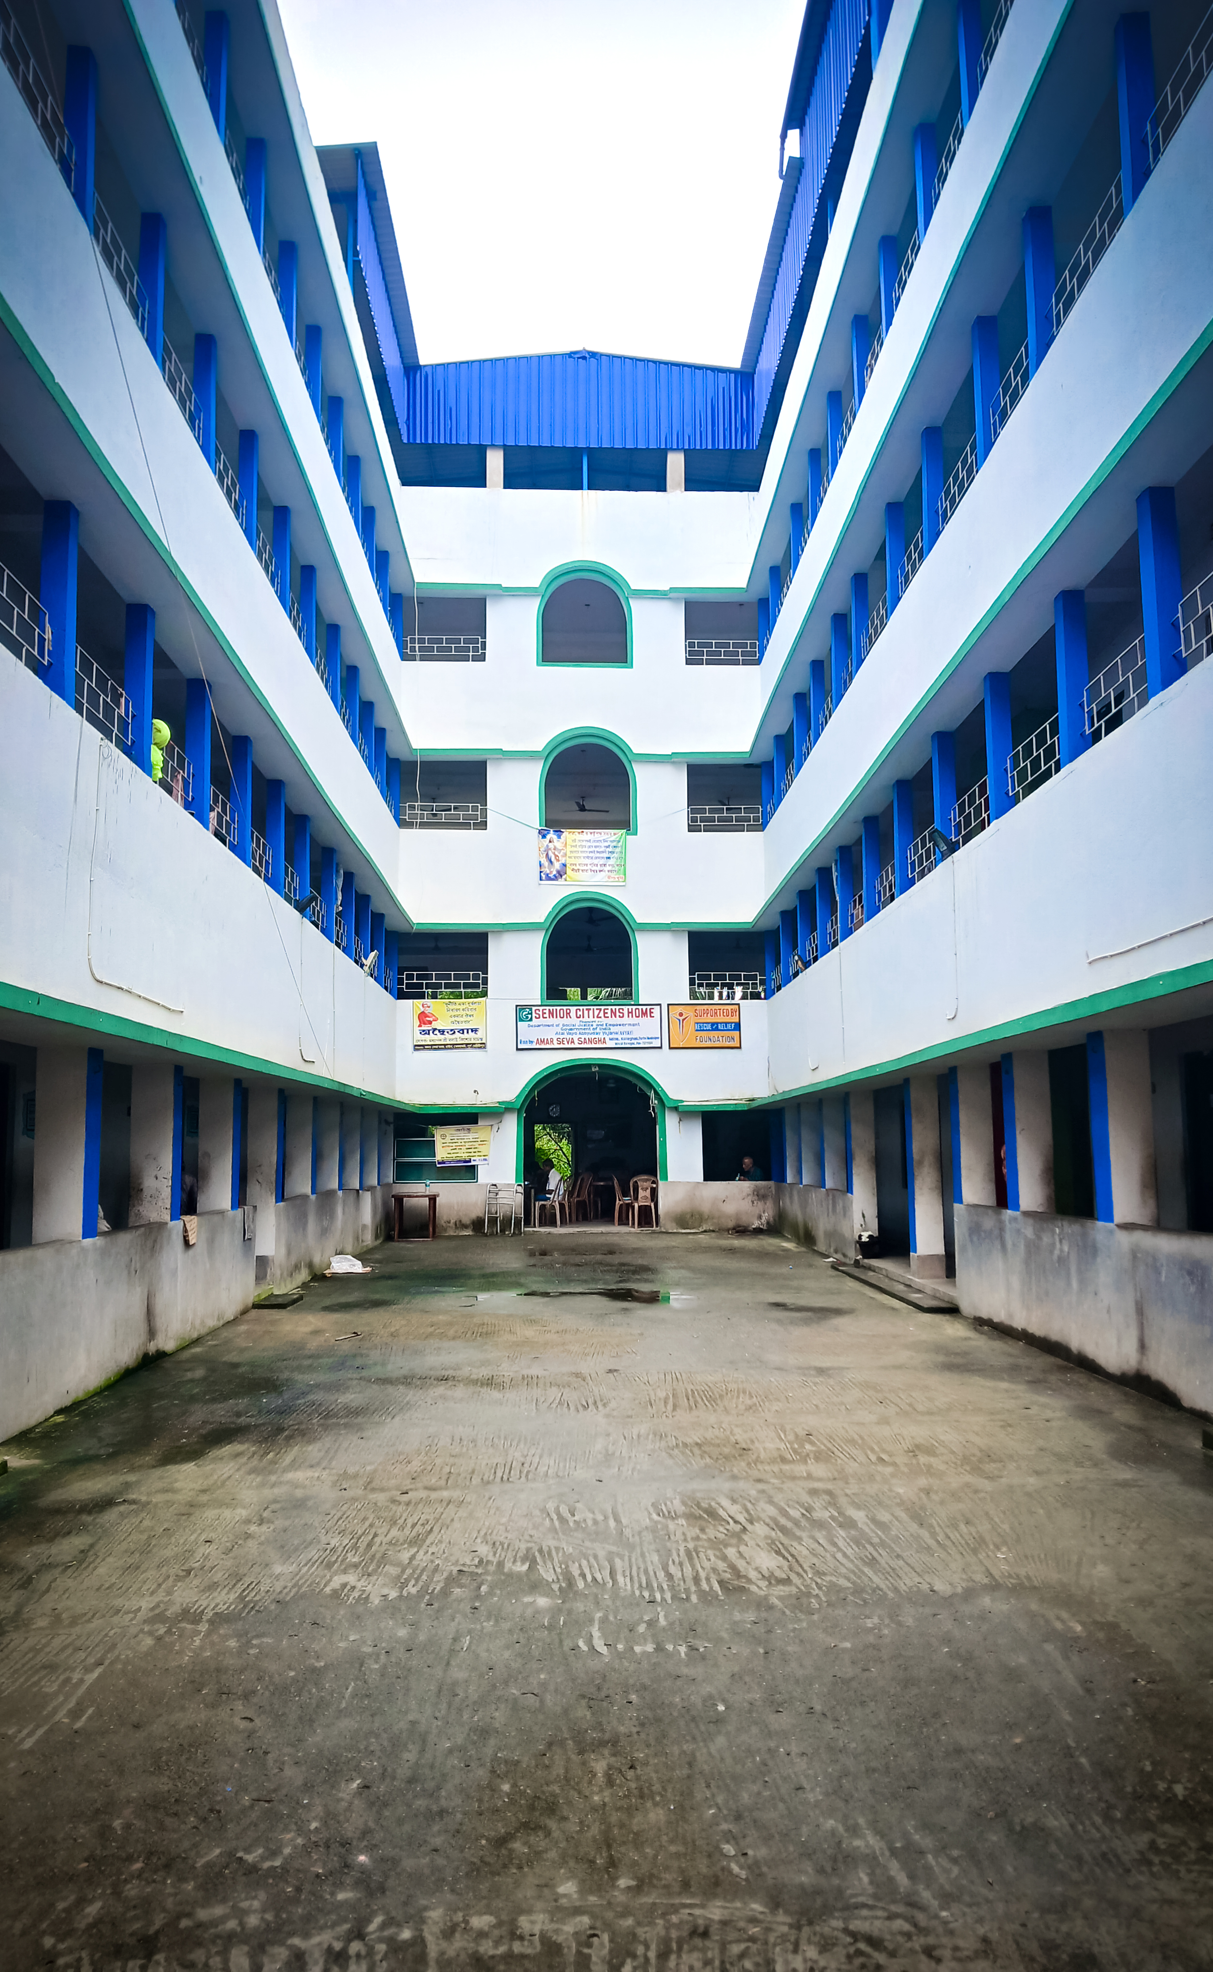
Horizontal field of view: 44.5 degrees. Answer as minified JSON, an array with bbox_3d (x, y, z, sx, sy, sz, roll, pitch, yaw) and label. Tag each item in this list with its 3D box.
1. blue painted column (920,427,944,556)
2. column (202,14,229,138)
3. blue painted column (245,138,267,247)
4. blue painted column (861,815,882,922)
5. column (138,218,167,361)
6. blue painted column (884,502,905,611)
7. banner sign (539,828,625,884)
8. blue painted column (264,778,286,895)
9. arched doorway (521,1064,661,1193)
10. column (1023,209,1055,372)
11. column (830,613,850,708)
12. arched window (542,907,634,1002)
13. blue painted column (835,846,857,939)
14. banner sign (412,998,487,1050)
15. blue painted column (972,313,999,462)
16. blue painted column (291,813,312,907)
[{"bbox_3d":[3.222,-4.856,14.560,0.170,1.340,0.185,0,-7,-1],"label":"blue painted column"},{"bbox_3d":[-3.288,-7.572,12.406,0.155,1.132,0.155,0,-7,-1],"label":"column"},{"bbox_3d":[-3.519,-7.885,14.809,0.170,1.230,0.185,0,-7,-1],"label":"blue painted column"},{"bbox_3d":[2.993,-1.287,16.733,0.155,1.200,0.155,0,-7,-1],"label":"blue painted column"},{"bbox_3d":[-3.354,-5.086,10.941,0.157,1.225,0.157,-1,-7,-1],"label":"column"},{"bbox_3d":[3.000,-4.384,15.338,0.155,1.210,0.155,0,-7,-1],"label":"blue painted column"},{"bbox_3d":[-0.419,-2.265,26.171,1.551,1.010,0.030,0,-7,-1],"label":"banner sign"},{"bbox_3d":[-3.495,-1.550,15.600,0.170,1.245,0.185,0,-7,-1],"label":"blue painted column"},{"bbox_3d":[-0.257,2.568,25.249,2.393,2.524,0.304,-1,-7,-1],"label":"arched doorway"},{"bbox_3d":[3.305,-5.241,11.231,0.170,1.340,0.185,0,-7,-1],"label":"column"},{"bbox_3d":[2.925,-4.027,18.541,0.155,1.220,0.155,0,-7,-1],"label":"column"},{"bbox_3d":[-0.285,-0.553,24.892,1.523,1.659,0.180,0,-7,-5],"label":"arched window"},{"bbox_3d":[3.086,-1.163,19.039,0.157,1.236,0.157,-1,-7,-1],"label":"blue painted column"},{"bbox_3d":[-2.578,0.644,24.470,1.208,0.868,0.030,0,-7,-5],"label":"banner sign"},{"bbox_3d":[3.268,-5.072,12.693,0.170,1.340,0.185,0,-7,-1],"label":"blue painted column"},{"bbox_3d":[-3.324,-1.282,16.134,0.155,1.117,0.155,0,-7,-1],"label":"blue painted column"}]

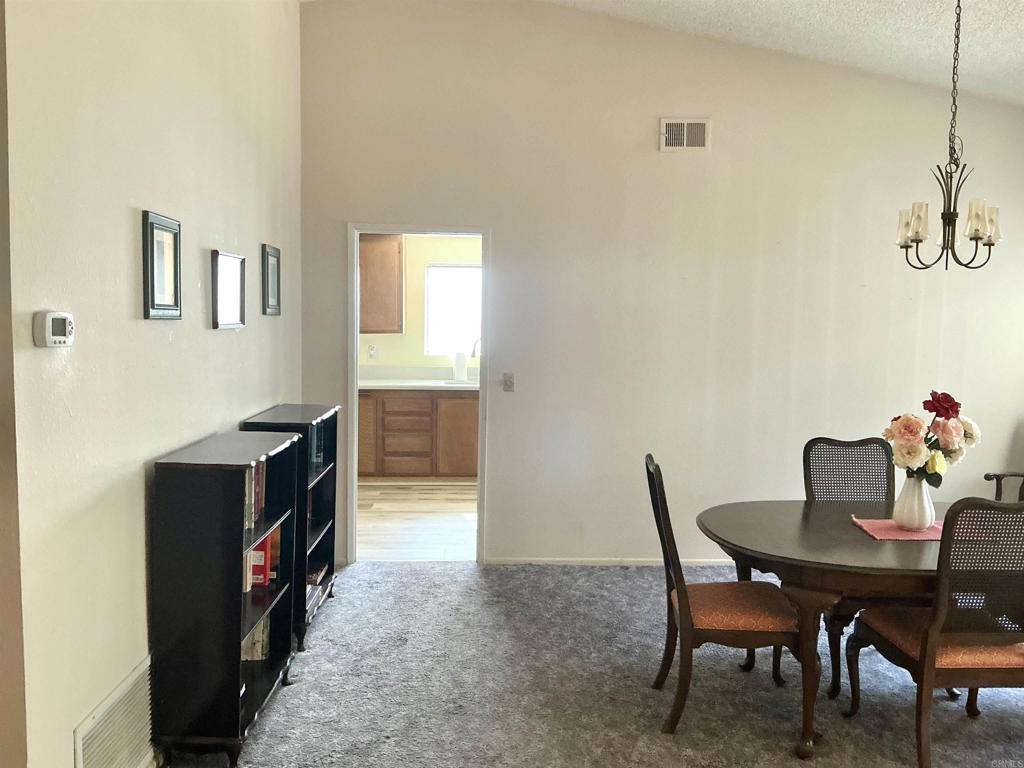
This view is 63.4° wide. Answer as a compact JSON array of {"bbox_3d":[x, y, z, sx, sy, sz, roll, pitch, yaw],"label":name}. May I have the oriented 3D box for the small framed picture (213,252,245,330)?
[{"bbox_3d":[-1.224,-0.402,3.593,0.025,0.313,0.392,1,5,-2],"label":"small framed picture"}]

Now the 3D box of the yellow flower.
[{"bbox_3d":[1.703,0.319,3.316,0.085,0.100,0.082,1,5,-2],"label":"yellow flower"}]

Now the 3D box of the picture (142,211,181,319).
[{"bbox_3d":[-1.215,-0.402,2.889,0.022,0.356,0.283,1,4,-2],"label":"picture"}]

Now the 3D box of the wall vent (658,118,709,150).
[{"bbox_3d":[1.062,-1.516,5.051,0.308,0.197,0.020,1,4,-2],"label":"wall vent"}]

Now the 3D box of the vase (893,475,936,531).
[{"bbox_3d":[1.631,0.468,3.346,0.171,0.221,0.171,1,5,-2],"label":"vase"}]

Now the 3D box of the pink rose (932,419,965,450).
[{"bbox_3d":[1.762,0.204,3.343,0.112,0.112,0.108,1,4,-2],"label":"pink rose"}]

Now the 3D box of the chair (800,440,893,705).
[{"bbox_3d":[1.601,0.780,3.703,0.530,1.005,0.640,1,4,-2],"label":"chair"}]

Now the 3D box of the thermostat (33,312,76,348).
[{"bbox_3d":[-1.175,-0.140,2.128,0.033,0.095,0.142,1,5,-2],"label":"thermostat"}]

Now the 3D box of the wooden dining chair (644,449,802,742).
[{"bbox_3d":[0.862,0.808,3.290,0.647,1.015,0.537,1,5,3],"label":"wooden dining chair"}]

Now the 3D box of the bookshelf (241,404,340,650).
[{"bbox_3d":[-1.083,0.674,4.135,0.325,1.060,0.770,1,4,-2],"label":"bookshelf"}]

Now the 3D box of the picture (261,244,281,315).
[{"bbox_3d":[-1.248,-0.533,4.300,0.022,0.349,0.293,1,5,-2],"label":"picture"}]

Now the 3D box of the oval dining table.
[{"bbox_3d":[1.610,0.949,3.300,1.710,0.730,1.110,1,4,-2],"label":"oval dining table"}]

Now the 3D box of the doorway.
[{"bbox_3d":[-0.583,0.081,5.184,0.868,2.100,0.130,1,4,-2],"label":"doorway"}]

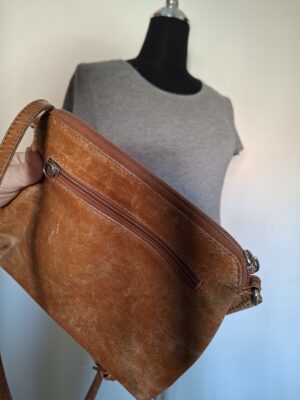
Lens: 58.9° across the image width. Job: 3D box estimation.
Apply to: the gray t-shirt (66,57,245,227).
[{"bbox_3d":[0.033,-0.015,0.665,0.460,0.580,0.250,1,3,-27],"label":"gray t-shirt"}]

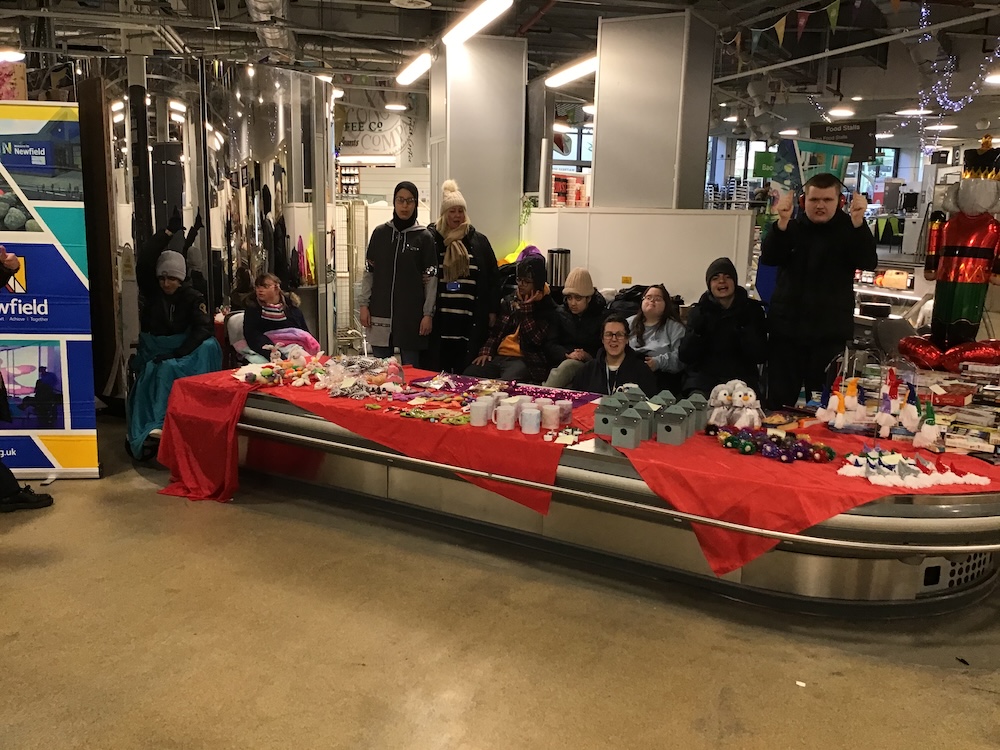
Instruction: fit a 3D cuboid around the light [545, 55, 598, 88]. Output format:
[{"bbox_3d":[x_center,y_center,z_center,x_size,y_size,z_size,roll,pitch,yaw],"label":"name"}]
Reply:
[{"bbox_3d":[0.694,-2.687,7.824,0.140,0.090,1.650,-2,12,-14],"label":"light"}]

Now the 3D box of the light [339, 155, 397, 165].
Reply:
[{"bbox_3d":[-2.270,-3.601,15.000,1.120,0.110,0.110,-2,12,-14],"label":"light"}]

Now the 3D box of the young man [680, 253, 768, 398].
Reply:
[{"bbox_3d":[1.268,-0.026,5.181,0.540,1.280,0.760,2,12,4],"label":"young man"}]

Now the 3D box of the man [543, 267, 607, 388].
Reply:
[{"bbox_3d":[0.431,-0.047,5.415,0.500,1.194,0.760,6,13,24],"label":"man"}]

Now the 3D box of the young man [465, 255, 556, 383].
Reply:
[{"bbox_3d":[0.077,-0.094,5.514,0.520,1.233,0.760,8,13,31],"label":"young man"}]

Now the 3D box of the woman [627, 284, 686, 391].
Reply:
[{"bbox_3d":[0.894,0.026,5.344,0.440,1.098,0.680,3,12,11],"label":"woman"}]

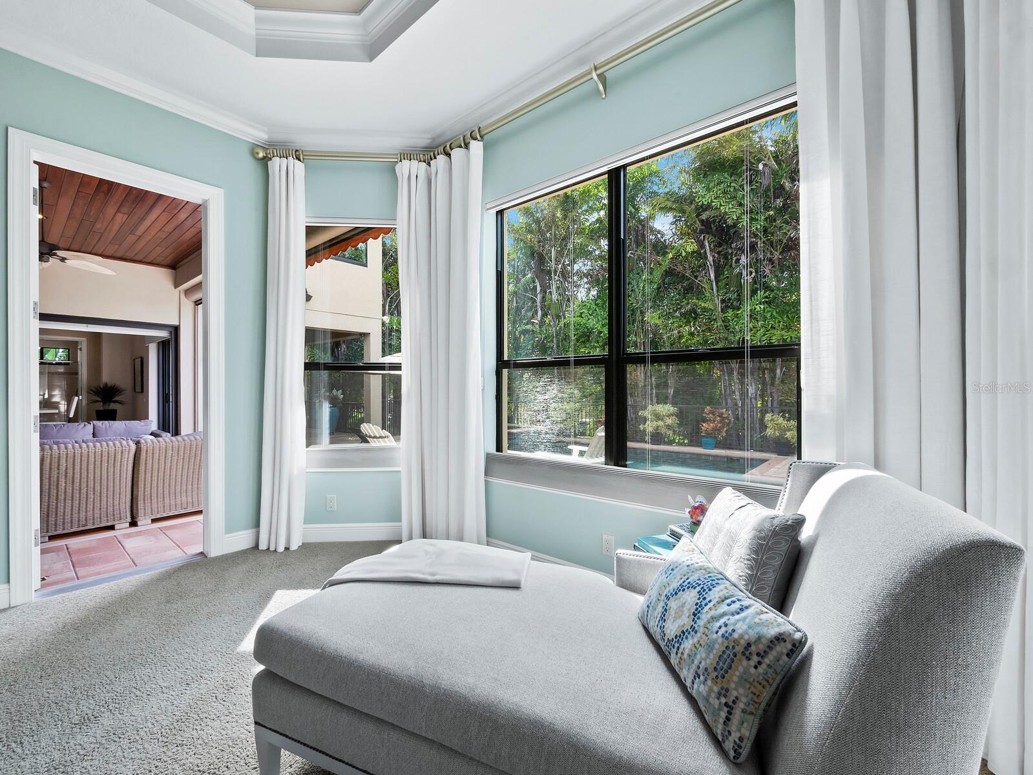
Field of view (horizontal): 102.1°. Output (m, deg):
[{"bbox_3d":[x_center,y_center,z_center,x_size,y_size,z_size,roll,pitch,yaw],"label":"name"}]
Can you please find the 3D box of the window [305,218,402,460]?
[{"bbox_3d":[-1.252,-0.377,3.309,0.936,1.760,0.140,0,0,-6],"label":"window"}]

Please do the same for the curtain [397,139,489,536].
[{"bbox_3d":[-0.527,-0.250,3.019,0.810,2.825,0.219,0,0,28],"label":"curtain"}]

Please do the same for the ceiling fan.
[{"bbox_3d":[-5.635,-1.944,4.976,1.380,1.056,1.380,0,0,39],"label":"ceiling fan"}]

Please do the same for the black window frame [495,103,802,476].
[{"bbox_3d":[0.581,-0.370,2.391,1.872,1.740,0.140,0,0,39],"label":"black window frame"}]

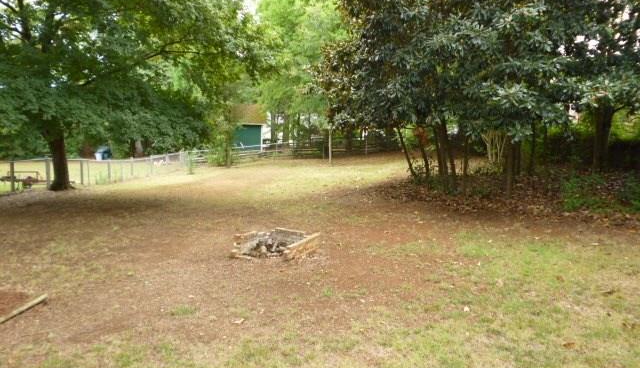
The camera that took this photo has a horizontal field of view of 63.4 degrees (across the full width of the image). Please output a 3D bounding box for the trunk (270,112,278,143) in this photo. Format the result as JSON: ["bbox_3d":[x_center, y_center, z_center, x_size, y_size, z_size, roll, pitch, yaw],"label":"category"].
[{"bbox_3d":[-2.988,-3.711,34.000,0.420,1.970,0.420,0,5,0],"label":"trunk"}]

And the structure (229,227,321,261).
[{"bbox_3d":[-0.640,0.840,7.450,1.220,0.220,1.250,0,5,0],"label":"structure"}]

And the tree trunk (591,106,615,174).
[{"bbox_3d":[10.678,-1.714,19.500,0.700,2.561,0.660,0,5,0],"label":"tree trunk"}]

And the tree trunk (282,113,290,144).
[{"bbox_3d":[-2.200,-3.645,34.000,0.450,2.102,0.450,0,5,0],"label":"tree trunk"}]

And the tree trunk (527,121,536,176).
[{"bbox_3d":[7.354,-1.234,18.000,0.290,1.947,0.280,0,5,0],"label":"tree trunk"}]

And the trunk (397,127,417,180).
[{"bbox_3d":[2.924,-1.065,17.500,0.620,1.758,0.350,0,5,0],"label":"trunk"}]

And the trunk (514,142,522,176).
[{"bbox_3d":[6.710,-0.862,17.500,0.240,1.217,0.240,0,5,0],"label":"trunk"}]

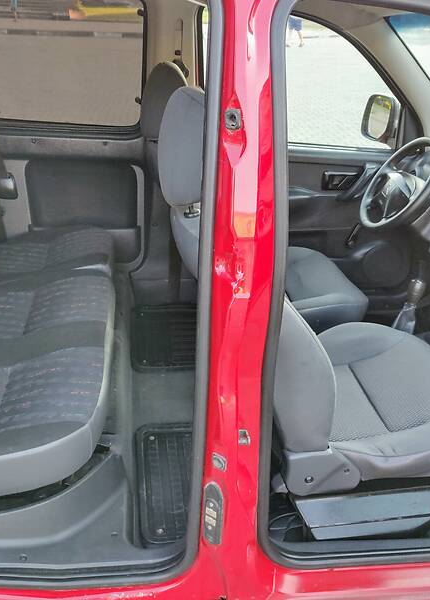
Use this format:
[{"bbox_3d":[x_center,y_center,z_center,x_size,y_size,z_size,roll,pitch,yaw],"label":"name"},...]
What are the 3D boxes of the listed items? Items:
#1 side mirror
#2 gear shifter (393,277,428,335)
[{"bbox_3d":[0.750,-0.804,2.555,0.122,0.219,0.194,-6,28,-19],"label":"side mirror"},{"bbox_3d":[0.649,0.039,1.931,0.107,0.230,0.092,0,26,-8],"label":"gear shifter"}]

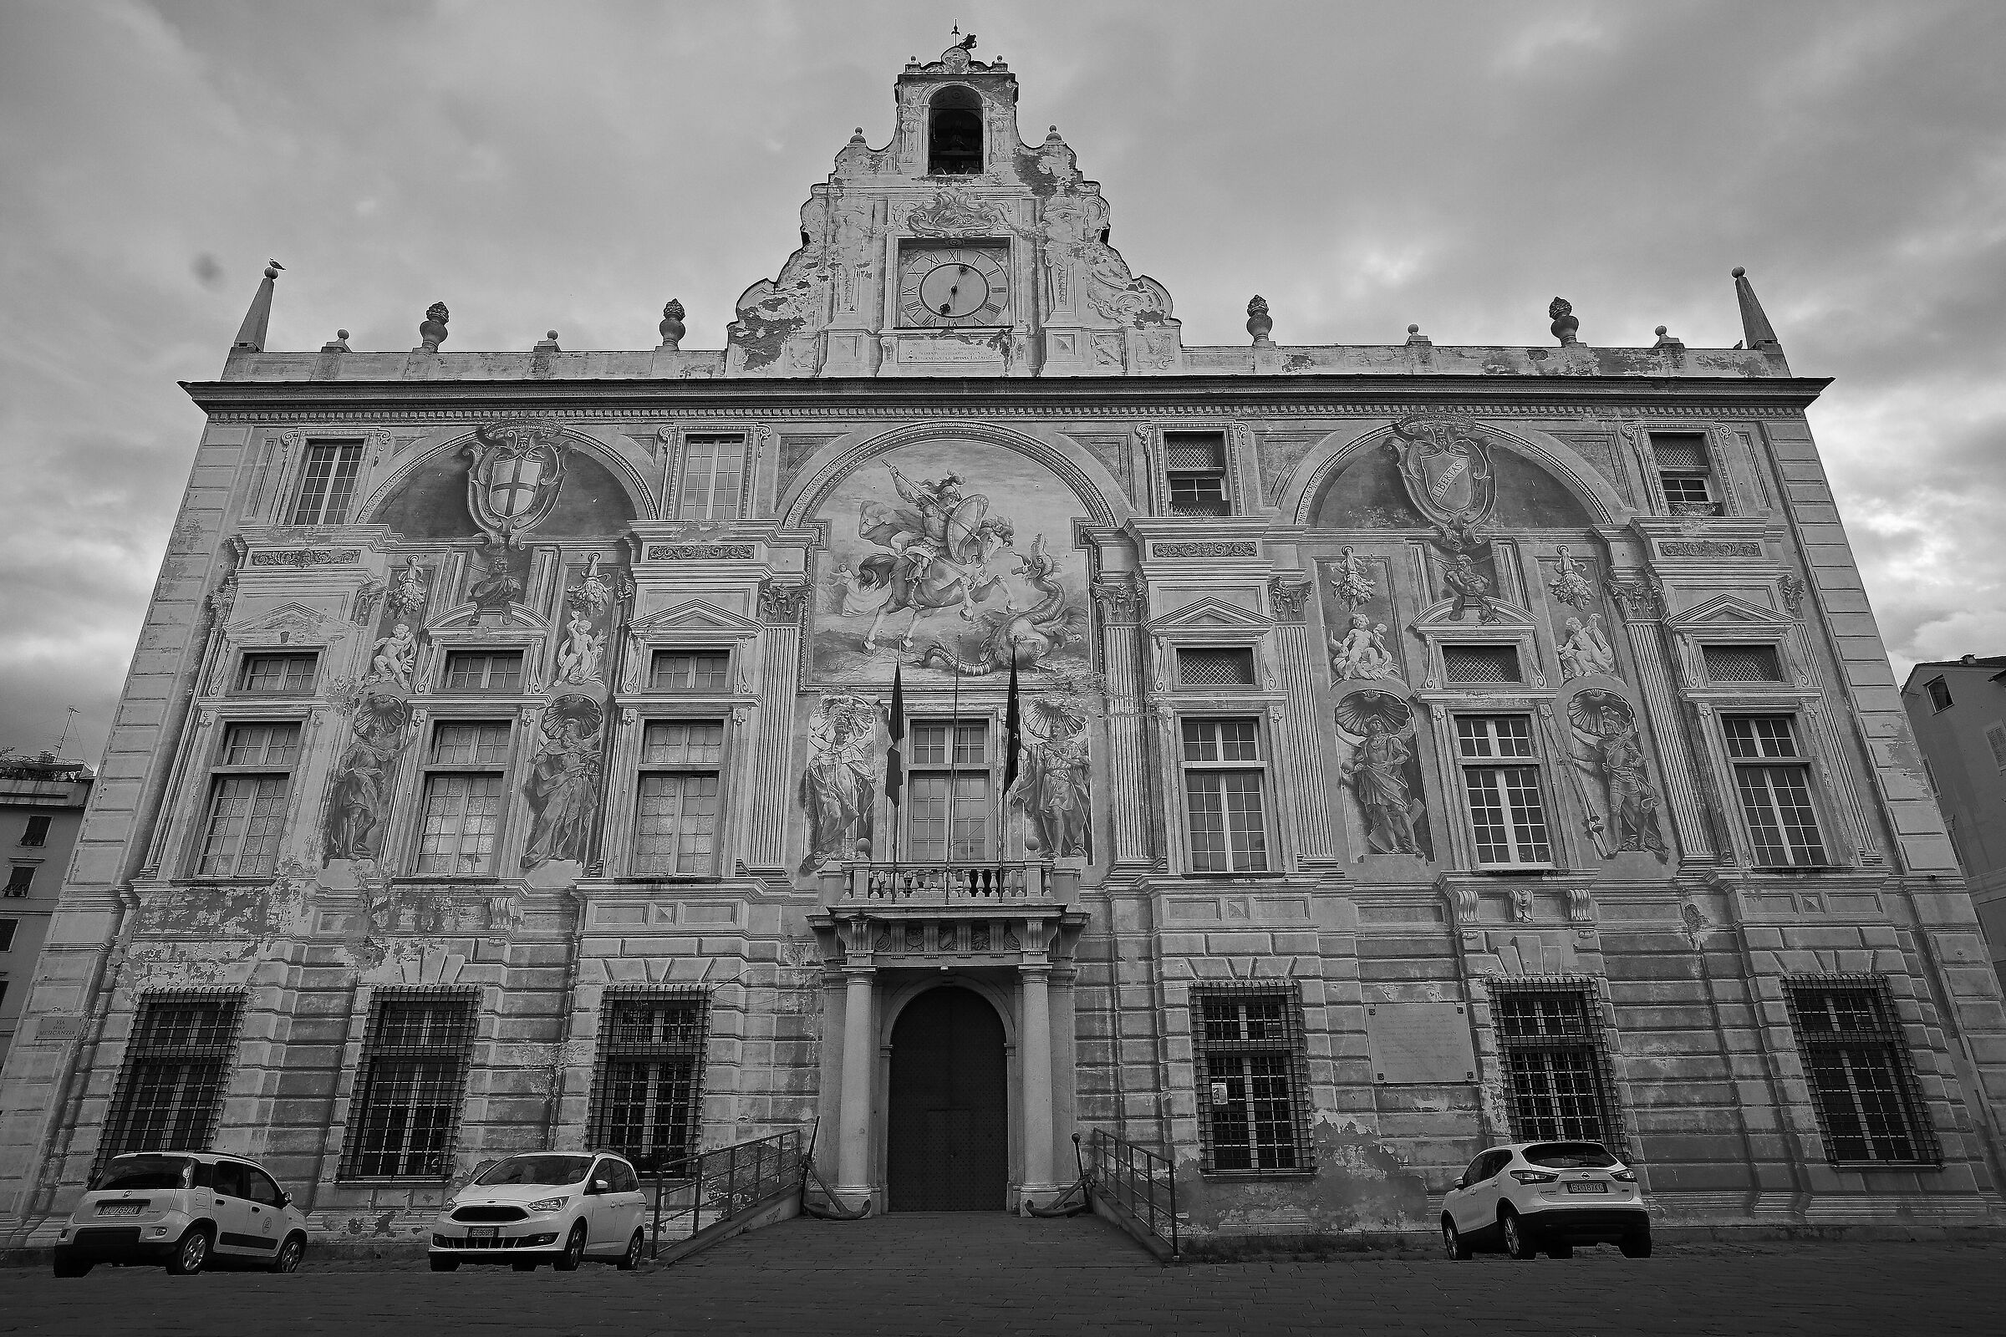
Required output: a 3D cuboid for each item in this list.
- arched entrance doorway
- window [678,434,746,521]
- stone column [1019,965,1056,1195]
[{"bbox_3d":[-0.965,7.516,18.661,2.103,3.662,0.400,0,-21,0],"label":"arched entrance doorway"},{"bbox_3d":[-7.425,-4.905,27.047,1.499,2.494,0.200,0,-21,-1],"label":"window"},{"bbox_3d":[0.650,7.830,20.349,0.630,4.124,0.600,0,-21,0],"label":"stone column"}]

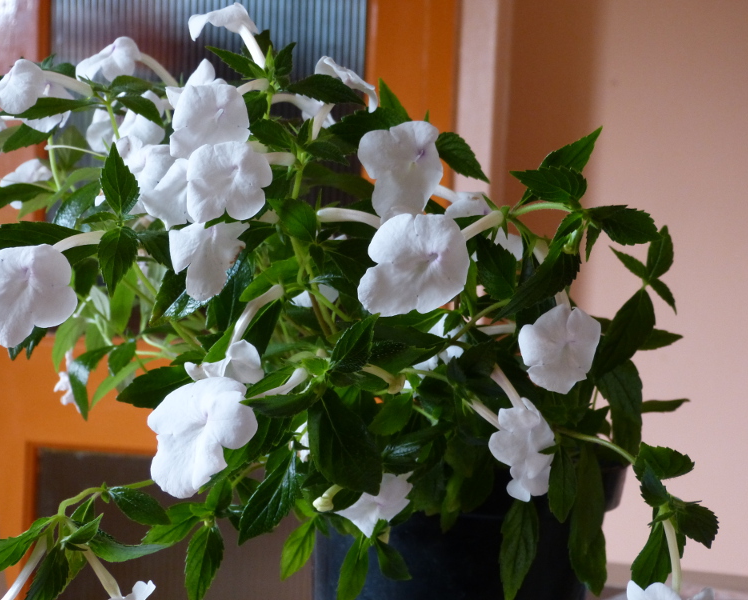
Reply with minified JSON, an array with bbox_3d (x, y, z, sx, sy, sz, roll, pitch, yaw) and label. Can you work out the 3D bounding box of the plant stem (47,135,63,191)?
[{"bbox_3d":[-0.173,-0.074,0.700,0.006,0.031,0.006,-10,0,0],"label":"plant stem"}]

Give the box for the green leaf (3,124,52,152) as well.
[{"bbox_3d":[-0.191,-0.089,0.715,0.030,0.008,0.016,-31,56,-19],"label":"green leaf"}]

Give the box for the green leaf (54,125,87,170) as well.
[{"bbox_3d":[-0.185,-0.092,0.790,0.019,0.027,0.009,3,0,-5],"label":"green leaf"}]

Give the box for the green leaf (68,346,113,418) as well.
[{"bbox_3d":[-0.172,0.050,0.780,0.020,0.045,0.015,11,-10,24],"label":"green leaf"}]

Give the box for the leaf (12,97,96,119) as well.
[{"bbox_3d":[-0.159,-0.096,0.645,0.042,0.011,0.018,6,6,0],"label":"leaf"}]

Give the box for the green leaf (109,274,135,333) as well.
[{"bbox_3d":[-0.141,0.002,0.720,0.015,0.033,0.009,9,0,0],"label":"green leaf"}]

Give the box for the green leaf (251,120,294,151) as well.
[{"bbox_3d":[-0.046,-0.075,0.590,0.024,0.008,0.017,27,34,-30],"label":"green leaf"}]

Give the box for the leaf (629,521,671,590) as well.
[{"bbox_3d":[0.143,0.129,0.660,0.021,0.046,0.008,10,-13,14],"label":"leaf"}]

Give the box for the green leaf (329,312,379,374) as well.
[{"bbox_3d":[-0.009,0.021,0.610,0.011,0.036,0.020,22,23,-45],"label":"green leaf"}]

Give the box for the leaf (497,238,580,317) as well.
[{"bbox_3d":[0.081,-0.010,0.645,0.020,0.064,0.011,35,-22,35],"label":"leaf"}]

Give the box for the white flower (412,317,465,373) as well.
[{"bbox_3d":[0.032,0.023,0.650,0.030,0.030,0.018,5,12,38],"label":"white flower"}]

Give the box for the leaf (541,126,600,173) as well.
[{"bbox_3d":[0.102,-0.074,0.690,0.024,0.054,0.009,42,-8,40],"label":"leaf"}]

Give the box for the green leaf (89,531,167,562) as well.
[{"bbox_3d":[-0.118,0.118,0.620,0.037,0.014,0.016,2,4,5],"label":"green leaf"}]

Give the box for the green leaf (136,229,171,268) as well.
[{"bbox_3d":[-0.108,-0.023,0.644,0.019,0.032,0.007,-39,-15,-16],"label":"green leaf"}]

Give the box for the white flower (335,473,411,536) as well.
[{"bbox_3d":[0.001,0.098,0.625,0.040,0.035,0.016,-4,14,7],"label":"white flower"}]

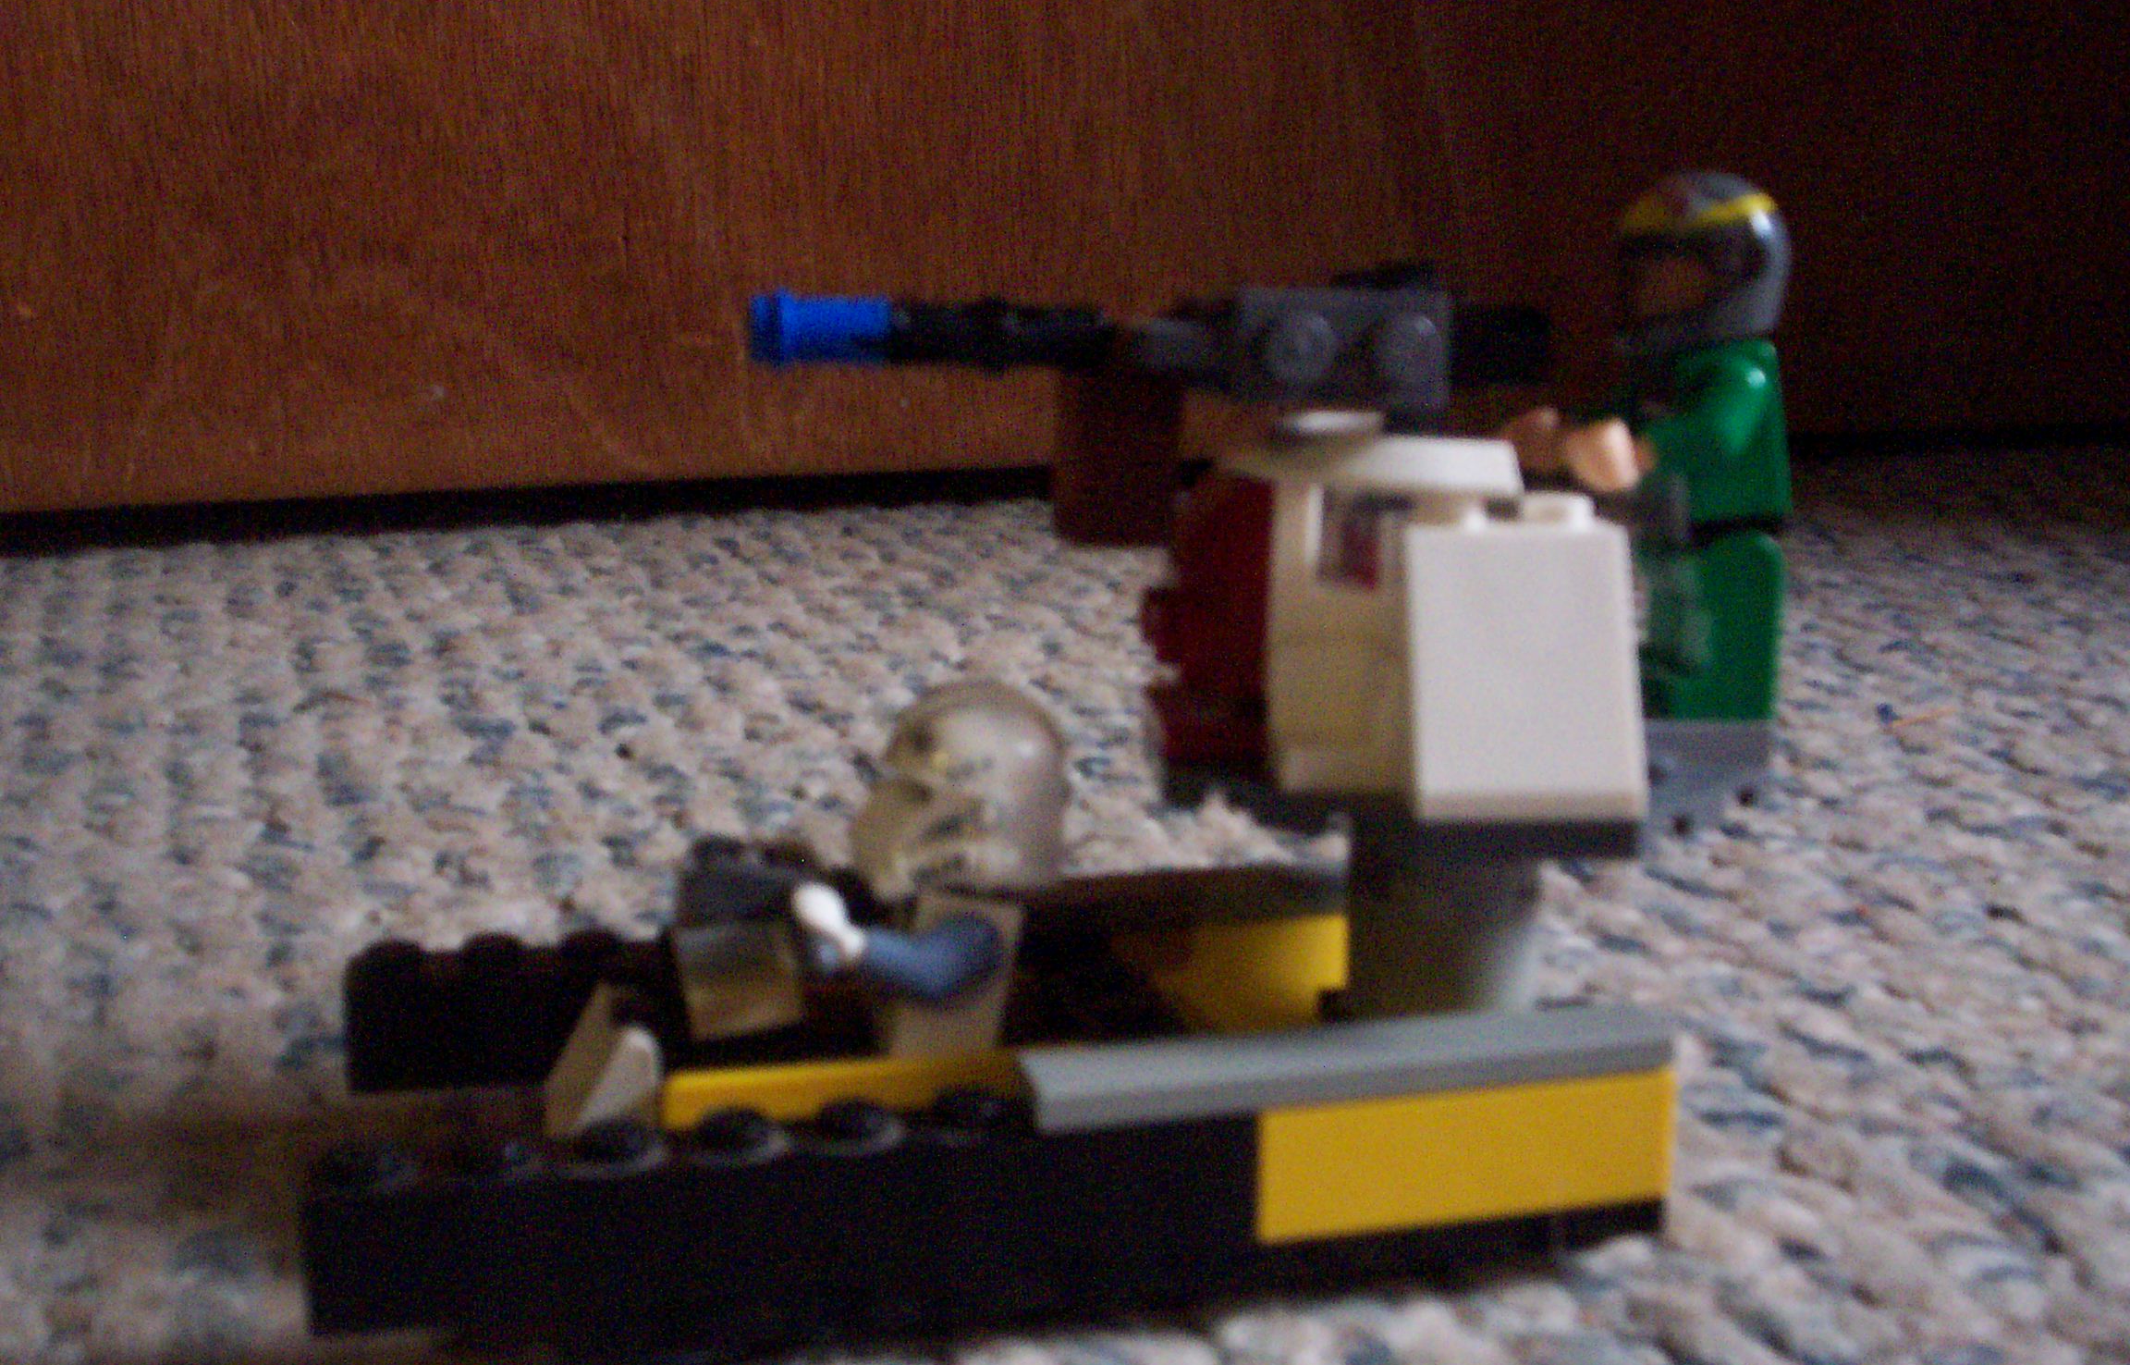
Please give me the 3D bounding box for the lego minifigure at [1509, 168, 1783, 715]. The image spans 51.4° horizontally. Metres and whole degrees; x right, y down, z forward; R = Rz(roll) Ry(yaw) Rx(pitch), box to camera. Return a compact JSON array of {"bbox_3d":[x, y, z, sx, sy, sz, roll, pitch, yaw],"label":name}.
[{"bbox_3d":[0.045,-0.018,0.175,0.019,0.041,0.020,-1,9,-10],"label":"lego minifigure"}]

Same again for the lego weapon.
[{"bbox_3d":[0.006,-0.021,0.166,0.058,0.020,0.014,-2,9,-11],"label":"lego weapon"}]

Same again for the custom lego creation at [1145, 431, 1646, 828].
[{"bbox_3d":[0.022,-0.005,0.171,0.029,0.026,0.039,-1,9,-10],"label":"custom lego creation"}]

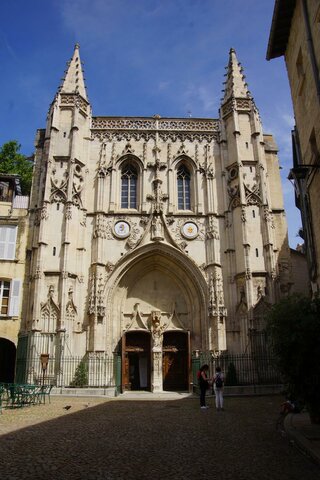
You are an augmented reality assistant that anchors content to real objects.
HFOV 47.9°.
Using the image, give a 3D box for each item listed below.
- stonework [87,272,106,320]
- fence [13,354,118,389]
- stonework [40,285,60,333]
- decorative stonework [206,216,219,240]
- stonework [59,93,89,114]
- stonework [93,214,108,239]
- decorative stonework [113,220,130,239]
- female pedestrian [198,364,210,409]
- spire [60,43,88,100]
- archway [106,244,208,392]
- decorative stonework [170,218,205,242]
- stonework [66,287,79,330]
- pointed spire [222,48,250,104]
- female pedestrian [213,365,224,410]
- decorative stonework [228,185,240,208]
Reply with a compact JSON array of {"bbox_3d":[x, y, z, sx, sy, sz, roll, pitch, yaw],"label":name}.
[{"bbox_3d":[-3.617,3.177,20.630,1.075,2.610,0.600,0,-16,-2],"label":"stonework"},{"bbox_3d":[-4.781,6.761,18.541,5.309,1.648,0.150,0,-17,-2],"label":"fence"},{"bbox_3d":[-5.897,3.635,19.299,1.078,2.559,0.400,0,-17,-2],"label":"stonework"},{"bbox_3d":[3.188,-0.665,22.041,0.734,1.536,0.450,0,-16,-2],"label":"decorative stonework"},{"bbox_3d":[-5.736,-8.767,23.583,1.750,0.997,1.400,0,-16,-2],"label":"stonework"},{"bbox_3d":[-3.590,-0.779,21.840,0.911,1.523,0.450,0,-16,-2],"label":"stonework"},{"bbox_3d":[-2.301,-0.626,21.945,1.033,1.167,0.200,0,-16,-2],"label":"decorative stonework"},{"bbox_3d":[1.883,6.068,14.926,0.480,1.650,0.430,1,-17,-5],"label":"female pedestrian"},{"bbox_3d":[-6.002,-11.773,25.354,2.300,5.216,1.989,0,-17,-2],"label":"spire"},{"bbox_3d":[-0.147,4.472,21.100,5.657,8.232,1.500,0,-16,-2],"label":"archway"},{"bbox_3d":[1.690,-0.613,22.033,2.089,1.494,0.300,0,-17,-2],"label":"decorative stonework"},{"bbox_3d":[-4.717,3.686,19.452,0.320,2.341,0.750,-13,-20,36],"label":"stonework"},{"bbox_3d":[5.212,-11.300,24.983,1.800,4.959,1.650,0,-16,-2],"label":"pointed spire"},{"bbox_3d":[2.457,6.086,14.751,0.470,1.650,0.420,4,-18,-14],"label":"female pedestrian"},{"bbox_3d":[4.582,-2.670,22.140,0.300,1.219,0.950,10,-20,-30],"label":"decorative stonework"}]

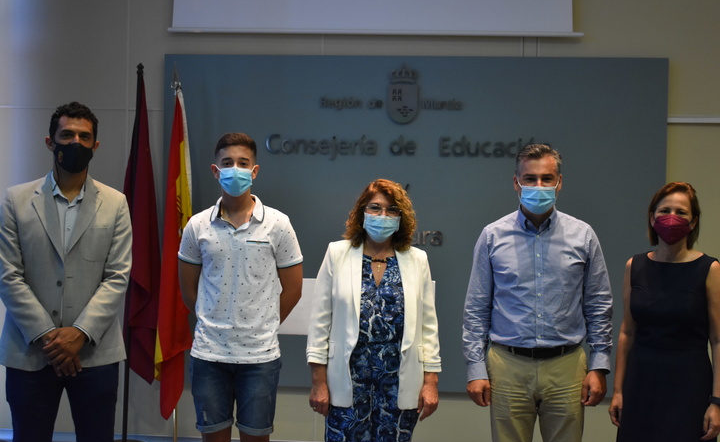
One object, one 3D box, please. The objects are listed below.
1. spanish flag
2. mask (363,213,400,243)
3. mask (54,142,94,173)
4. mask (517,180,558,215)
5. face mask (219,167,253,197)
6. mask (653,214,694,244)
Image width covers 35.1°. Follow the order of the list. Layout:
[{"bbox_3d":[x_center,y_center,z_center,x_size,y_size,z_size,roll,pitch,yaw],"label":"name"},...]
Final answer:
[{"bbox_3d":[-1.025,0.158,6.300,0.220,1.870,0.200,1,0,5],"label":"spanish flag"},{"bbox_3d":[0.075,0.026,4.000,0.135,0.107,0.085,1,0,-4],"label":"mask"},{"bbox_3d":[-0.994,-0.221,3.970,0.145,0.115,0.090,1,0,-20],"label":"mask"},{"bbox_3d":[0.635,-0.084,4.080,0.143,0.122,0.095,1,0,9],"label":"mask"},{"bbox_3d":[-0.464,-0.147,4.250,0.132,0.118,0.090,1,0,-6],"label":"face mask"},{"bbox_3d":[1.151,0.031,4.200,0.145,0.116,0.090,1,0,16],"label":"mask"}]

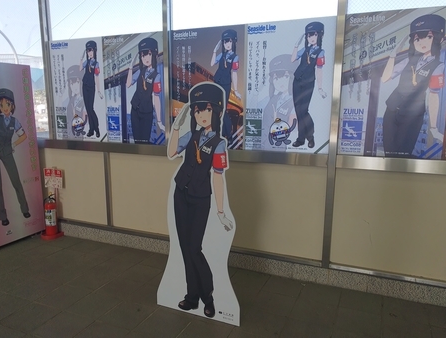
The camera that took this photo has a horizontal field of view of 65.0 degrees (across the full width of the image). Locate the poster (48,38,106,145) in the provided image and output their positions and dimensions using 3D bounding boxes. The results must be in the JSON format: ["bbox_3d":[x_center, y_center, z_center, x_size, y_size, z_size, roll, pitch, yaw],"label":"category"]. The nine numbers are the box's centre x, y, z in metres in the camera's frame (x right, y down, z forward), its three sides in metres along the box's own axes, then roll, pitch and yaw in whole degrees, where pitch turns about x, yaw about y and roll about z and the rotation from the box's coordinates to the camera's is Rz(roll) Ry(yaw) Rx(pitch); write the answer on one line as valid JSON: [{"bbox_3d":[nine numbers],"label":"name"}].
[{"bbox_3d":[-1.480,-0.793,3.597,0.698,1.025,0.020,4,10,22],"label":"poster"}]

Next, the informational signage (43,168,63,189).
[{"bbox_3d":[-1.836,0.102,3.811,0.247,0.203,0.020,4,10,22],"label":"informational signage"}]

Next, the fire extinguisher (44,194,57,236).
[{"bbox_3d":[-1.899,0.504,3.865,0.139,0.470,0.129,-2,10,-15],"label":"fire extinguisher"}]

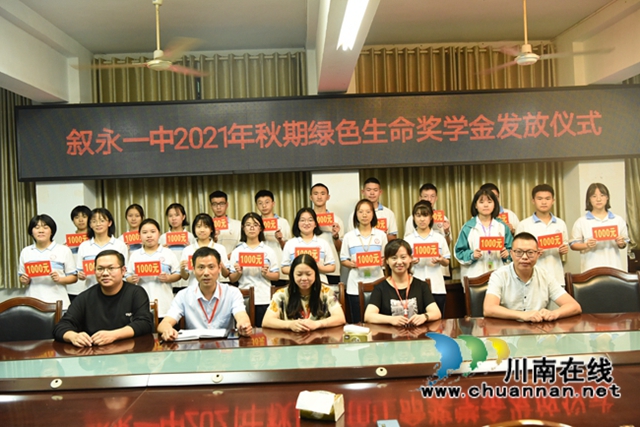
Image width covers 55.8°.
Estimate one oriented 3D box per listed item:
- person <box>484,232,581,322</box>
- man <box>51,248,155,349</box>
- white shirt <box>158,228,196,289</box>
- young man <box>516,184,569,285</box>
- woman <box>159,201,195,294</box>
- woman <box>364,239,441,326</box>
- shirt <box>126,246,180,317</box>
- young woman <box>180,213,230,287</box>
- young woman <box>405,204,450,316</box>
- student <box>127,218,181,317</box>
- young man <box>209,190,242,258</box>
[{"bbox_3d":[1.336,0.761,3.743,0.580,1.294,0.700,-2,0,9],"label":"person"},{"bbox_3d":[-1.412,0.895,4.012,0.630,1.303,0.780,-2,1,-3],"label":"man"},{"bbox_3d":[-1.337,0.422,5.671,0.400,0.590,0.270,-2,0,-7],"label":"white shirt"},{"bbox_3d":[1.955,0.559,5.272,0.470,1.637,0.360,-2,0,9],"label":"young man"},{"bbox_3d":[-1.360,0.700,5.804,0.410,1.612,0.350,-2,1,-4],"label":"woman"},{"bbox_3d":[0.524,0.799,3.743,0.470,1.285,0.680,-2,0,3],"label":"woman"},{"bbox_3d":[-1.369,0.563,4.972,0.450,0.610,0.280,-2,0,-9],"label":"shirt"},{"bbox_3d":[-0.970,0.748,5.187,0.430,1.514,0.370,-2,1,-5],"label":"young woman"},{"bbox_3d":[0.915,0.663,5.105,0.420,1.547,0.370,-2,1,3],"label":"young woman"},{"bbox_3d":[-1.349,0.774,4.942,0.450,1.477,0.380,-2,0,-8],"label":"student"},{"bbox_3d":[-0.908,0.635,5.622,0.460,1.715,0.360,-2,0,-5],"label":"young man"}]

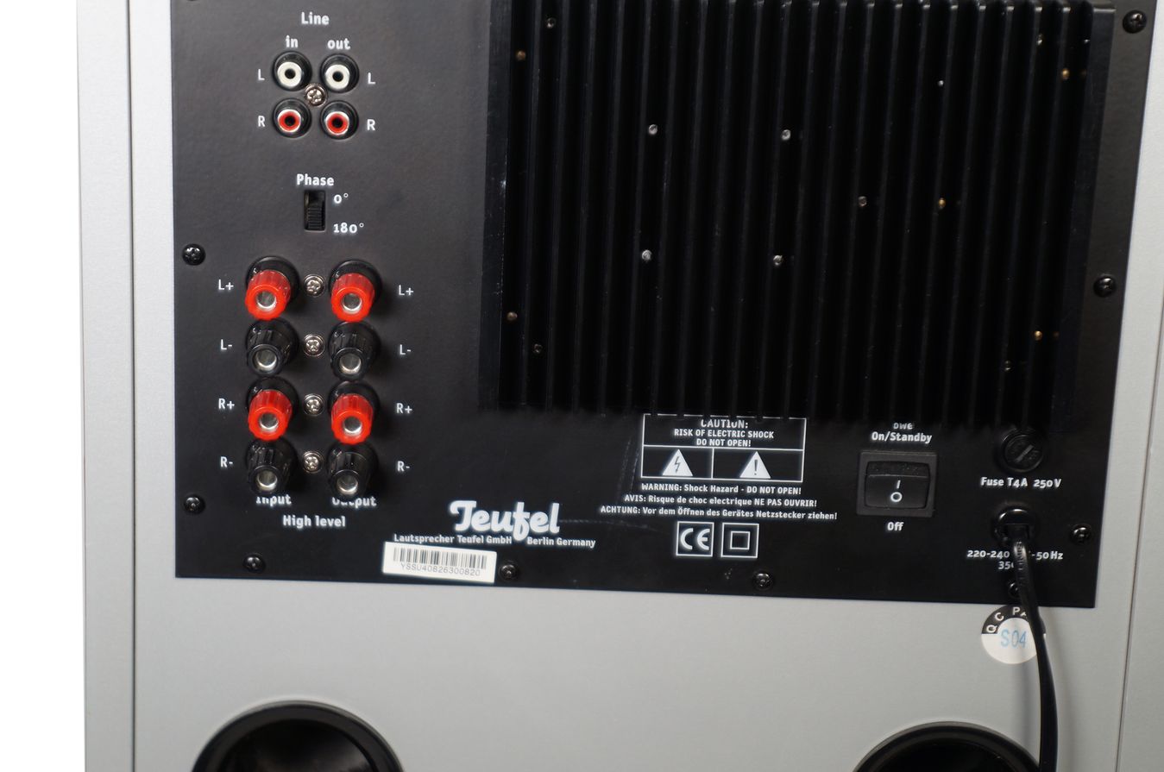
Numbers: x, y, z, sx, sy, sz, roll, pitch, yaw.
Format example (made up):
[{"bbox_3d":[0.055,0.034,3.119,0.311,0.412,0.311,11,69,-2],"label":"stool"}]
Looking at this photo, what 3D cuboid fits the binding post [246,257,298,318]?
[{"bbox_3d":[-0.098,-0.030,0.833,0.017,0.017,0.019,2,16,-1],"label":"binding post"}]

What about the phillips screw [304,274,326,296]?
[{"bbox_3d":[-0.084,-0.032,0.835,0.007,0.007,0.003,2,16,-1],"label":"phillips screw"}]

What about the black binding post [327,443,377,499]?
[{"bbox_3d":[-0.074,0.029,0.850,0.017,0.017,0.019,2,16,-1],"label":"black binding post"}]

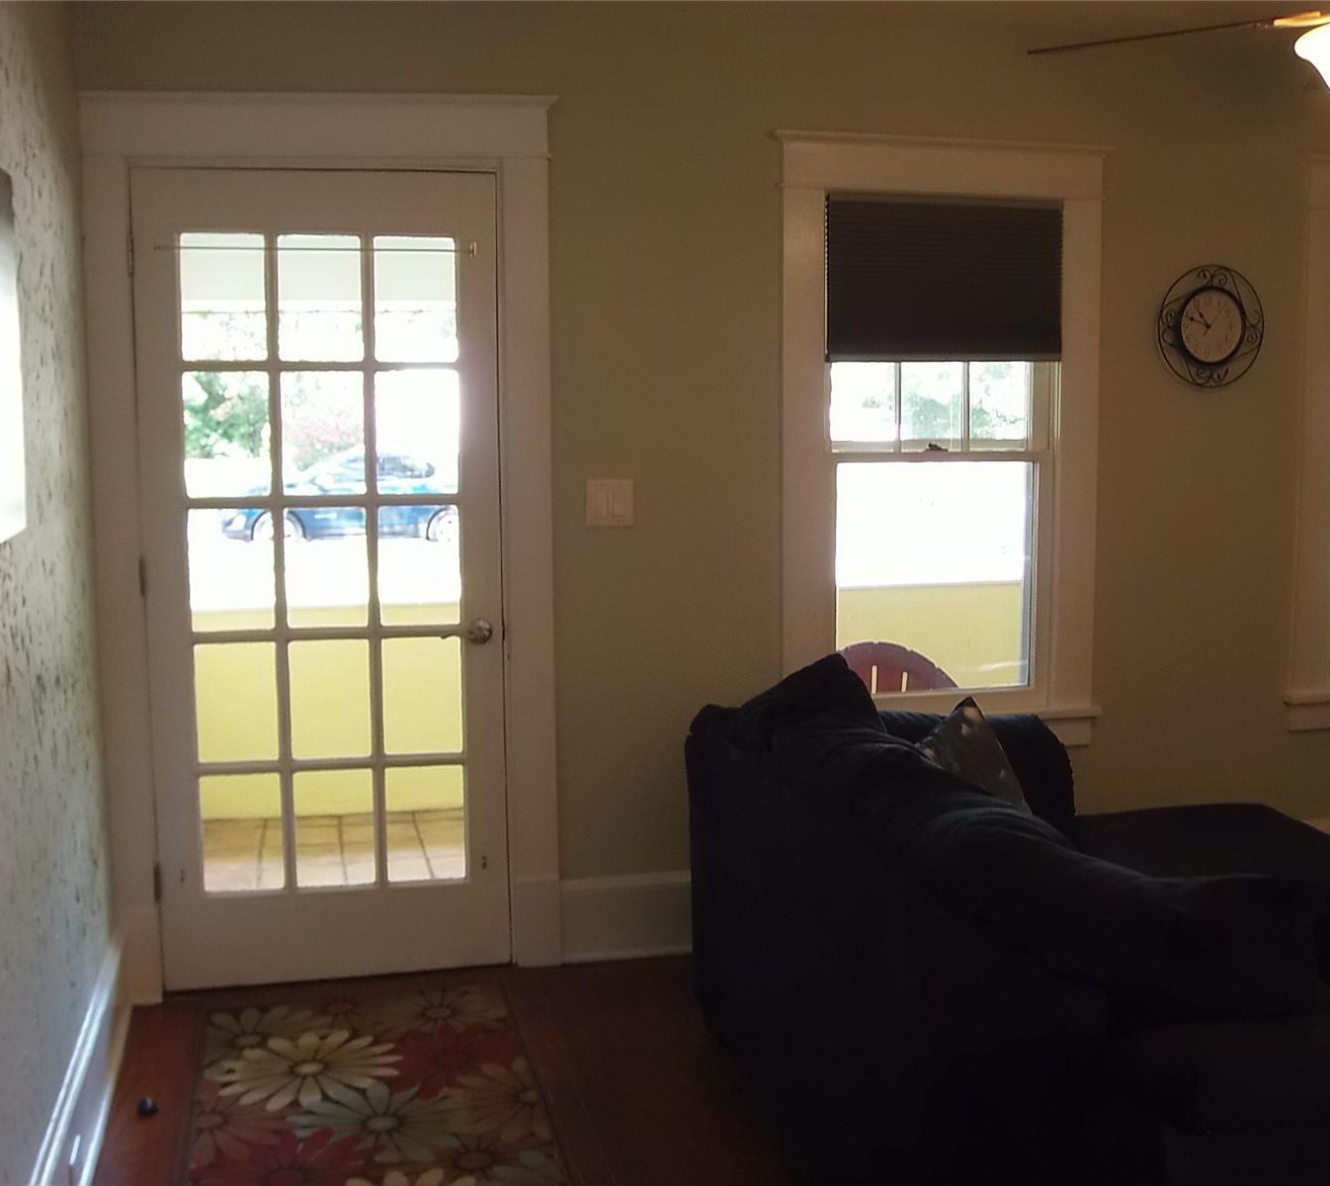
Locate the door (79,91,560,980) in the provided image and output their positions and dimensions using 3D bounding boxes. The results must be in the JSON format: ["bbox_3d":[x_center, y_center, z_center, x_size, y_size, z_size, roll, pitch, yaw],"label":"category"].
[{"bbox_3d":[-0.828,-0.103,3.807,1.106,2.233,0.080,-2,6,-11],"label":"door"}]

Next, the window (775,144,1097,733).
[{"bbox_3d":[0.744,-0.378,4.084,0.906,1.648,0.090,-2,6,-11],"label":"window"}]

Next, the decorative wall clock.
[{"bbox_3d":[1.514,-0.736,4.163,0.328,0.335,0.045,-2,6,-11],"label":"decorative wall clock"}]

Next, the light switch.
[{"bbox_3d":[-0.143,-0.233,3.911,0.122,0.122,0.013,-2,6,-11],"label":"light switch"}]

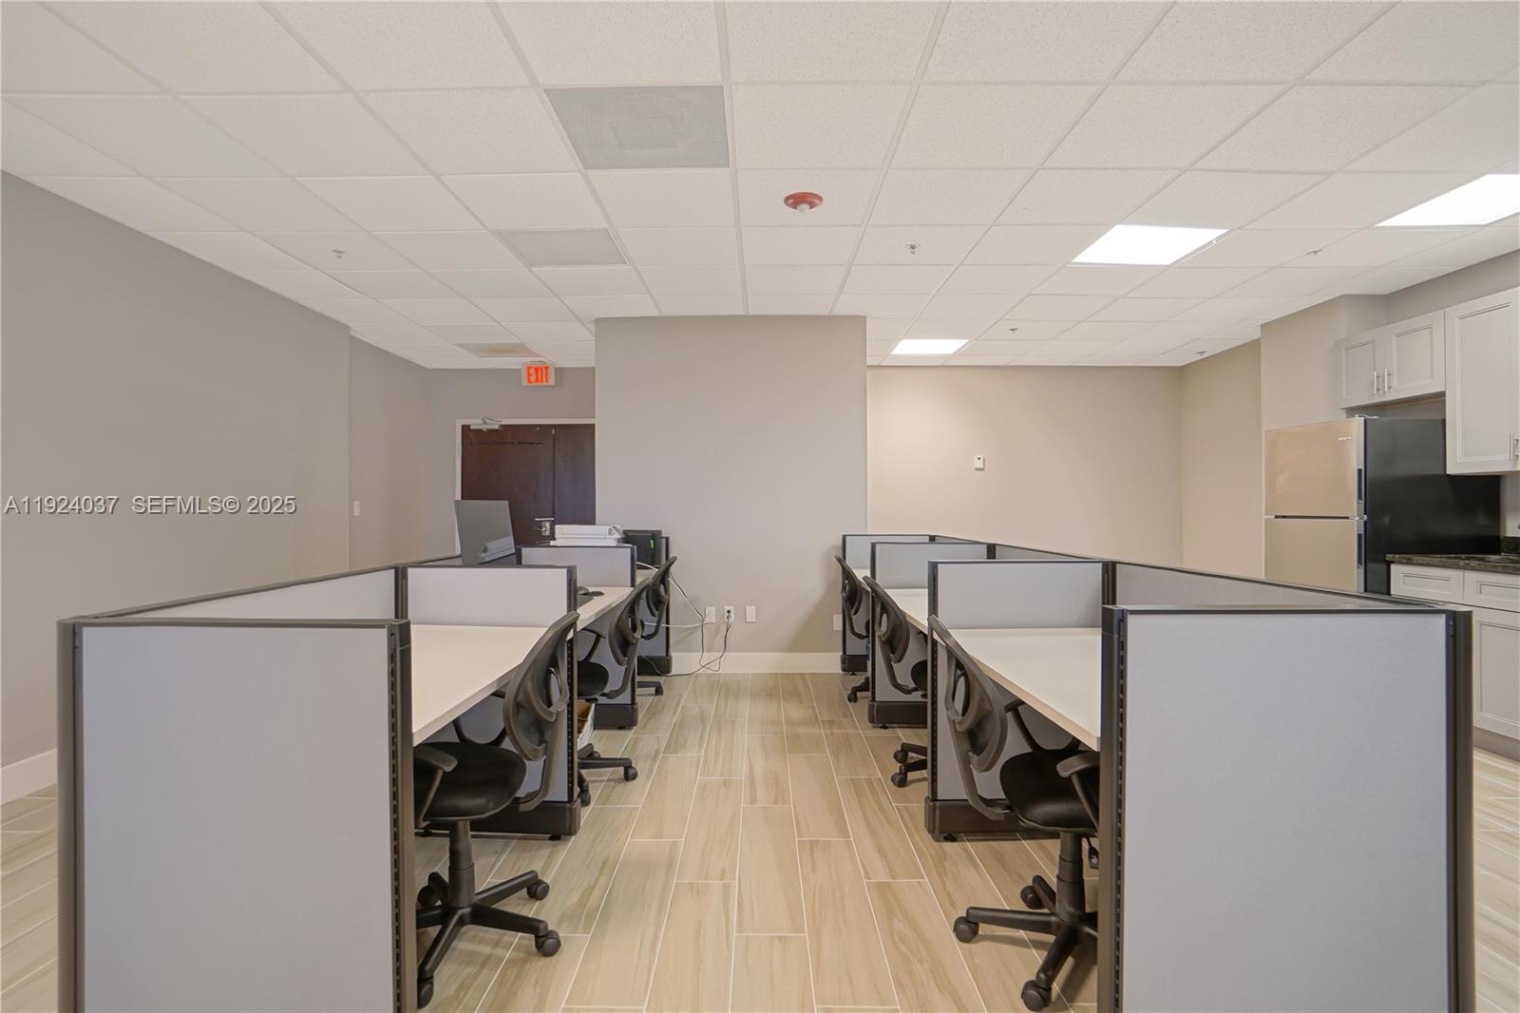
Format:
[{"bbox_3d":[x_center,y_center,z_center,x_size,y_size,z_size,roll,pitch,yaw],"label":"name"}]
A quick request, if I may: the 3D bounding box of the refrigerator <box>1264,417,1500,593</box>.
[{"bbox_3d":[3.870,0.360,4.254,0.839,1.751,0.680,0,0,0],"label":"refrigerator"}]

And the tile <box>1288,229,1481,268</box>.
[{"bbox_3d":[3.369,-1.418,3.714,0.620,0.020,0.580,0,0,0],"label":"tile"}]

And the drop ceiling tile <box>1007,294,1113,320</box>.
[{"bbox_3d":[2.111,-1.423,4.835,0.618,0.020,0.576,0,0,0],"label":"drop ceiling tile"}]

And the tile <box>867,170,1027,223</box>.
[{"bbox_3d":[0.872,-1.457,3.199,0.630,0.020,0.595,0,0,0],"label":"tile"}]

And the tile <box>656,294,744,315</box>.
[{"bbox_3d":[-0.405,-1.390,4.696,0.605,0.020,0.450,0,0,0],"label":"tile"}]

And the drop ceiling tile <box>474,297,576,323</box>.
[{"bbox_3d":[-1.642,-1.386,4.757,0.605,0.020,0.550,0,0,0],"label":"drop ceiling tile"}]

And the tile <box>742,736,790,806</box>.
[{"bbox_3d":[0.030,1.241,3.212,0.206,0.010,0.839,0,0,0],"label":"tile"}]

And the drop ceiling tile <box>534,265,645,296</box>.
[{"bbox_3d":[-1.035,-1.417,4.284,0.618,0.020,0.576,0,0,0],"label":"drop ceiling tile"}]

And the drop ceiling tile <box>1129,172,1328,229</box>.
[{"bbox_3d":[2.088,-1.411,3.092,0.615,0.018,0.570,0,0,0],"label":"drop ceiling tile"}]

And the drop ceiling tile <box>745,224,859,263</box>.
[{"bbox_3d":[0.217,-1.403,3.655,0.614,0.020,0.557,0,0,1],"label":"drop ceiling tile"}]

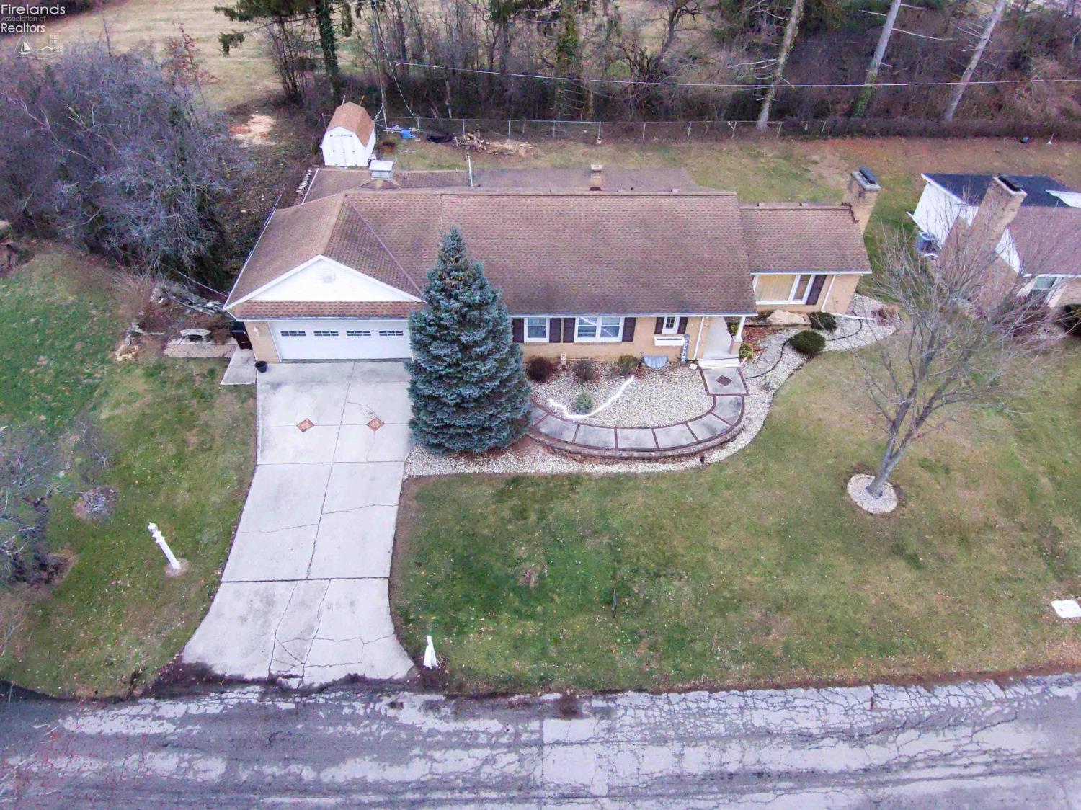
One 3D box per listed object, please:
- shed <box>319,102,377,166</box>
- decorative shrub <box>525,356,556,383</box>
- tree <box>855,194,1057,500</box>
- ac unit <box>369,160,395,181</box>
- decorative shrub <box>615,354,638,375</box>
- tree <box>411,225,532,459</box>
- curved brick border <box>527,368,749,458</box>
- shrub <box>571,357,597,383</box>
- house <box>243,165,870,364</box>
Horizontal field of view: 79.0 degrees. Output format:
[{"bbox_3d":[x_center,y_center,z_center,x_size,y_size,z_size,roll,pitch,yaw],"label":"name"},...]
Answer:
[{"bbox_3d":[-11.526,-16.318,39.487,2.550,2.360,4.100,-1,41,-3],"label":"shed"},{"bbox_3d":[0.013,-1.282,23.883,1.100,0.900,1.080,-1,41,-3],"label":"decorative shrub"},{"bbox_3d":[10.455,-0.577,17.446,5.500,9.200,5.400,-1,41,-3],"label":"tree"},{"bbox_3d":[-6.923,-10.277,28.605,0.950,0.650,1.000,-1,41,-3],"label":"ac unit"},{"bbox_3d":[3.216,-1.490,24.371,0.880,0.750,0.880,-1,41,-3],"label":"decorative shrub"},{"bbox_3d":[-2.398,-2.258,20.395,4.150,6.900,4.150,-1,41,-3],"label":"tree"},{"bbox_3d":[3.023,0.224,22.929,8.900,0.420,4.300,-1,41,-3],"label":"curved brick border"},{"bbox_3d":[1.604,-1.257,23.919,0.950,0.900,0.950,-1,41,-3],"label":"shrub"},{"bbox_3d":[1.043,-7.575,27.720,24.800,5.450,12.900,-1,41,-3],"label":"house"}]

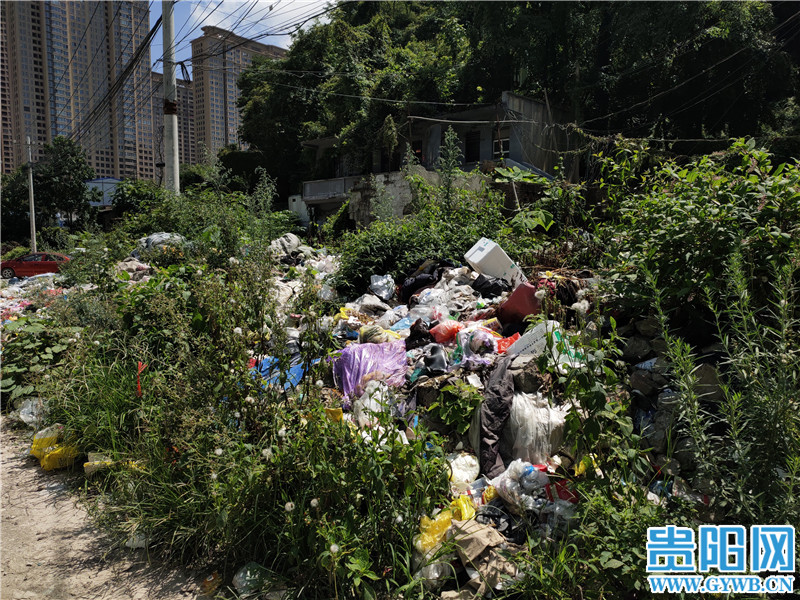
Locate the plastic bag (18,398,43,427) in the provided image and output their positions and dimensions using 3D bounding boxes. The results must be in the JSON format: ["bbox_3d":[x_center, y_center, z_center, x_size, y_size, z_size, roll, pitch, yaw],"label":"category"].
[{"bbox_3d":[-3.293,1.001,4.750,0.190,0.200,0.180,-3,6,-35],"label":"plastic bag"}]

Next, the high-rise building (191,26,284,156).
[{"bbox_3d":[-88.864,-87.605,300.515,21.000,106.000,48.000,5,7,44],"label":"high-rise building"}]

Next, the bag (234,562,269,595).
[{"bbox_3d":[-0.692,1.287,2.460,0.155,0.090,0.115,-1,5,-16],"label":"bag"}]

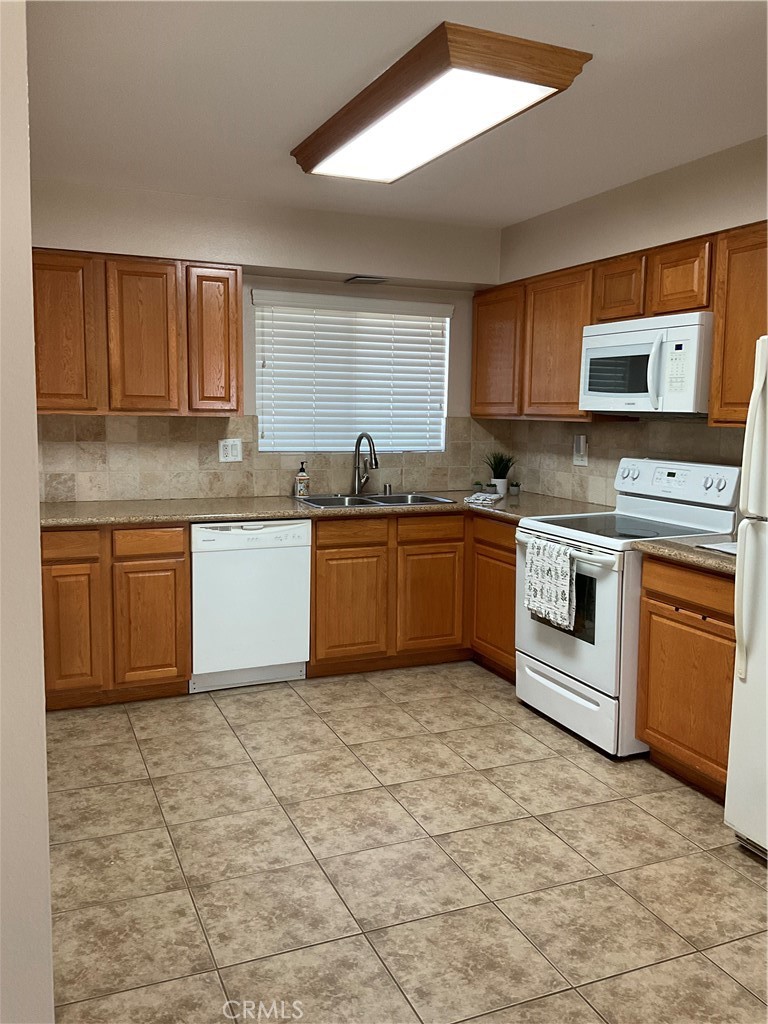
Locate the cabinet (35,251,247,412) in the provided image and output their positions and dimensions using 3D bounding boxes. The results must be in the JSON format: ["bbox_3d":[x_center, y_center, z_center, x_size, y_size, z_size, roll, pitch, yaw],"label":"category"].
[{"bbox_3d":[-1.295,-0.885,4.386,1.085,0.771,0.319,-2,8,-23],"label":"cabinet"}]

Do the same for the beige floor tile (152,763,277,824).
[{"bbox_3d":[-0.637,1.052,3.217,0.402,0.010,0.402,-2,8,-23],"label":"beige floor tile"}]

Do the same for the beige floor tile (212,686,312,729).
[{"bbox_3d":[-0.585,0.941,4.125,0.402,0.010,0.404,-2,8,-23],"label":"beige floor tile"}]

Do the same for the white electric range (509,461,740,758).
[{"bbox_3d":[1.069,0.380,3.912,0.670,1.200,0.762,-2,8,-23],"label":"white electric range"}]

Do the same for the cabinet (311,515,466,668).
[{"bbox_3d":[-0.065,0.408,4.833,0.909,0.872,0.617,-2,8,-23],"label":"cabinet"}]

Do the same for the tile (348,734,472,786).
[{"bbox_3d":[0.107,1.024,3.538,0.402,0.010,0.404,-2,8,-23],"label":"tile"}]

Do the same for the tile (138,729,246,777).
[{"bbox_3d":[-0.795,1.003,3.588,0.402,0.010,0.402,-2,8,-23],"label":"tile"}]

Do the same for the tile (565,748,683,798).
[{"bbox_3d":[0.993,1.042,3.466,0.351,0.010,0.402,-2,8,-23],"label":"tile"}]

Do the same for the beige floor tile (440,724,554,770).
[{"bbox_3d":[0.484,1.007,3.689,0.402,0.010,0.402,-2,8,-23],"label":"beige floor tile"}]

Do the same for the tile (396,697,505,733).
[{"bbox_3d":[0.326,0.957,4.060,0.402,0.010,0.402,-2,8,-23],"label":"tile"}]

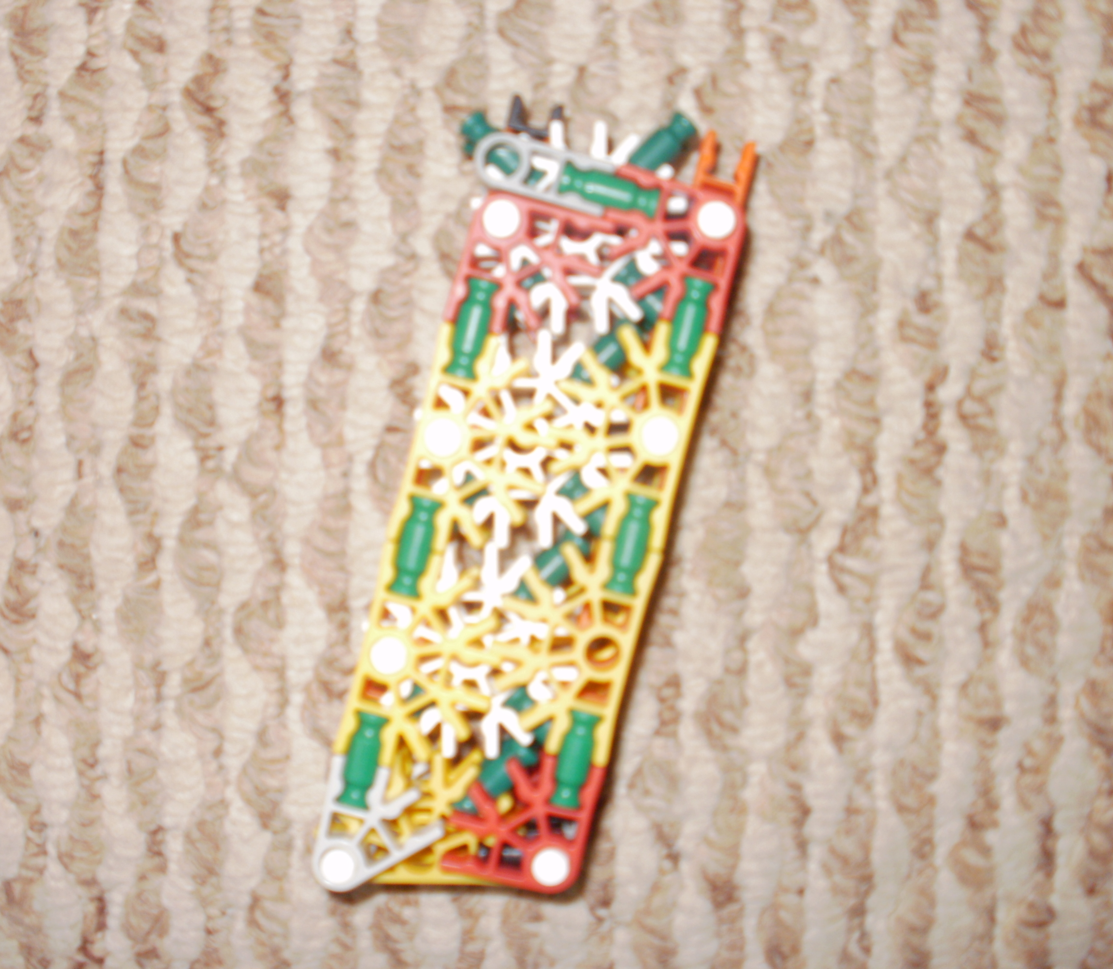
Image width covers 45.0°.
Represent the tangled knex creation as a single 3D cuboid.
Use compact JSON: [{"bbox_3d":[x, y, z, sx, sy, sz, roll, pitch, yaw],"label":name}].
[{"bbox_3d":[-0.006,0.003,0.238,0.050,0.033,0.142,14,90,0],"label":"tangled knex creation"}]

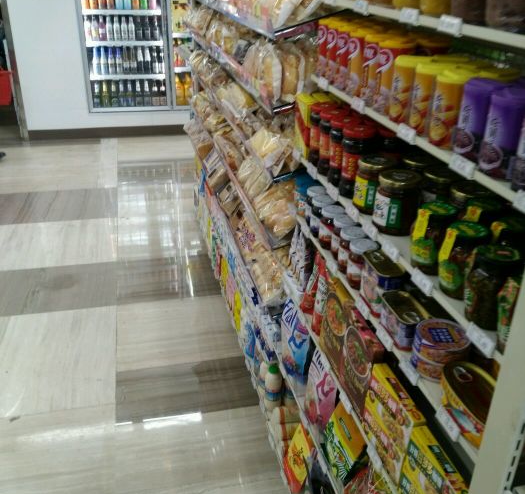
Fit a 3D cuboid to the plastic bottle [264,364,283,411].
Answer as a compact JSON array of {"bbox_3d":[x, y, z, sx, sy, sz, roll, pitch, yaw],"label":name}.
[{"bbox_3d":[0.038,0.492,1.978,0.058,0.180,0.058,-5,27,-12],"label":"plastic bottle"}]

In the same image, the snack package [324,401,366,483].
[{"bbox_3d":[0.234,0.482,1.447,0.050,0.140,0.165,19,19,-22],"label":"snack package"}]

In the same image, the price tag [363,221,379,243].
[{"bbox_3d":[0.255,-0.037,1.338,0.006,0.028,0.070,9,24,-20],"label":"price tag"}]

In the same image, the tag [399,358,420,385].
[{"bbox_3d":[0.238,0.202,0.919,0.005,0.020,0.057,6,25,-17],"label":"tag"}]

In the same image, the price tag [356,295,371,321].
[{"bbox_3d":[0.233,0.142,1.311,0.006,0.028,0.070,9,24,-20],"label":"price tag"}]

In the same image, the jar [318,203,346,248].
[{"bbox_3d":[0.198,-0.061,1.600,0.067,0.103,0.067,1,27,-1],"label":"jar"}]

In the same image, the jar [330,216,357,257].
[{"bbox_3d":[0.218,-0.025,1.530,0.067,0.103,0.067,1,27,-1],"label":"jar"}]

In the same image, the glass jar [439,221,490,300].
[{"bbox_3d":[0.280,0.019,0.790,0.061,0.099,0.061,1,27,0],"label":"glass jar"}]

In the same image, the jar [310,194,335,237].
[{"bbox_3d":[0.158,-0.080,1.460,0.064,0.095,0.064,1,26,0],"label":"jar"}]

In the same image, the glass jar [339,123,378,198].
[{"bbox_3d":[0.204,-0.183,1.221,0.068,0.147,0.068,1,26,0],"label":"glass jar"}]

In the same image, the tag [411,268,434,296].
[{"bbox_3d":[0.317,0.069,1.123,0.006,0.028,0.070,9,24,-20],"label":"tag"}]

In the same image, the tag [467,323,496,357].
[{"bbox_3d":[0.296,0.127,0.766,0.006,0.019,0.061,9,23,-19],"label":"tag"}]

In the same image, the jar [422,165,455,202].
[{"bbox_3d":[0.318,-0.086,1.011,0.075,0.098,0.075,1,27,0],"label":"jar"}]

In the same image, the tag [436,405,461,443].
[{"bbox_3d":[0.286,0.272,0.873,0.006,0.019,0.062,9,23,-19],"label":"tag"}]

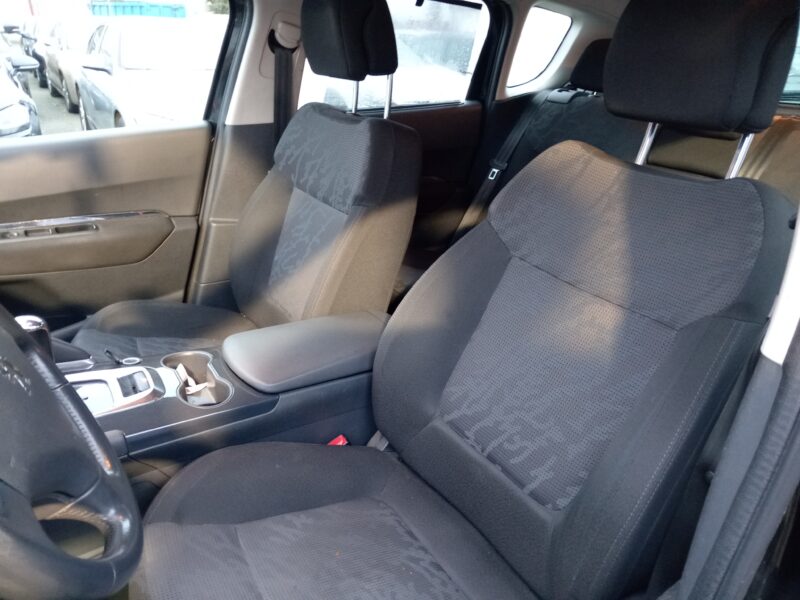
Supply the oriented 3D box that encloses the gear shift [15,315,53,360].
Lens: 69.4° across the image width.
[{"bbox_3d":[-0.484,0.068,0.765,0.055,0.110,0.050,-12,26,-32],"label":"gear shift"}]

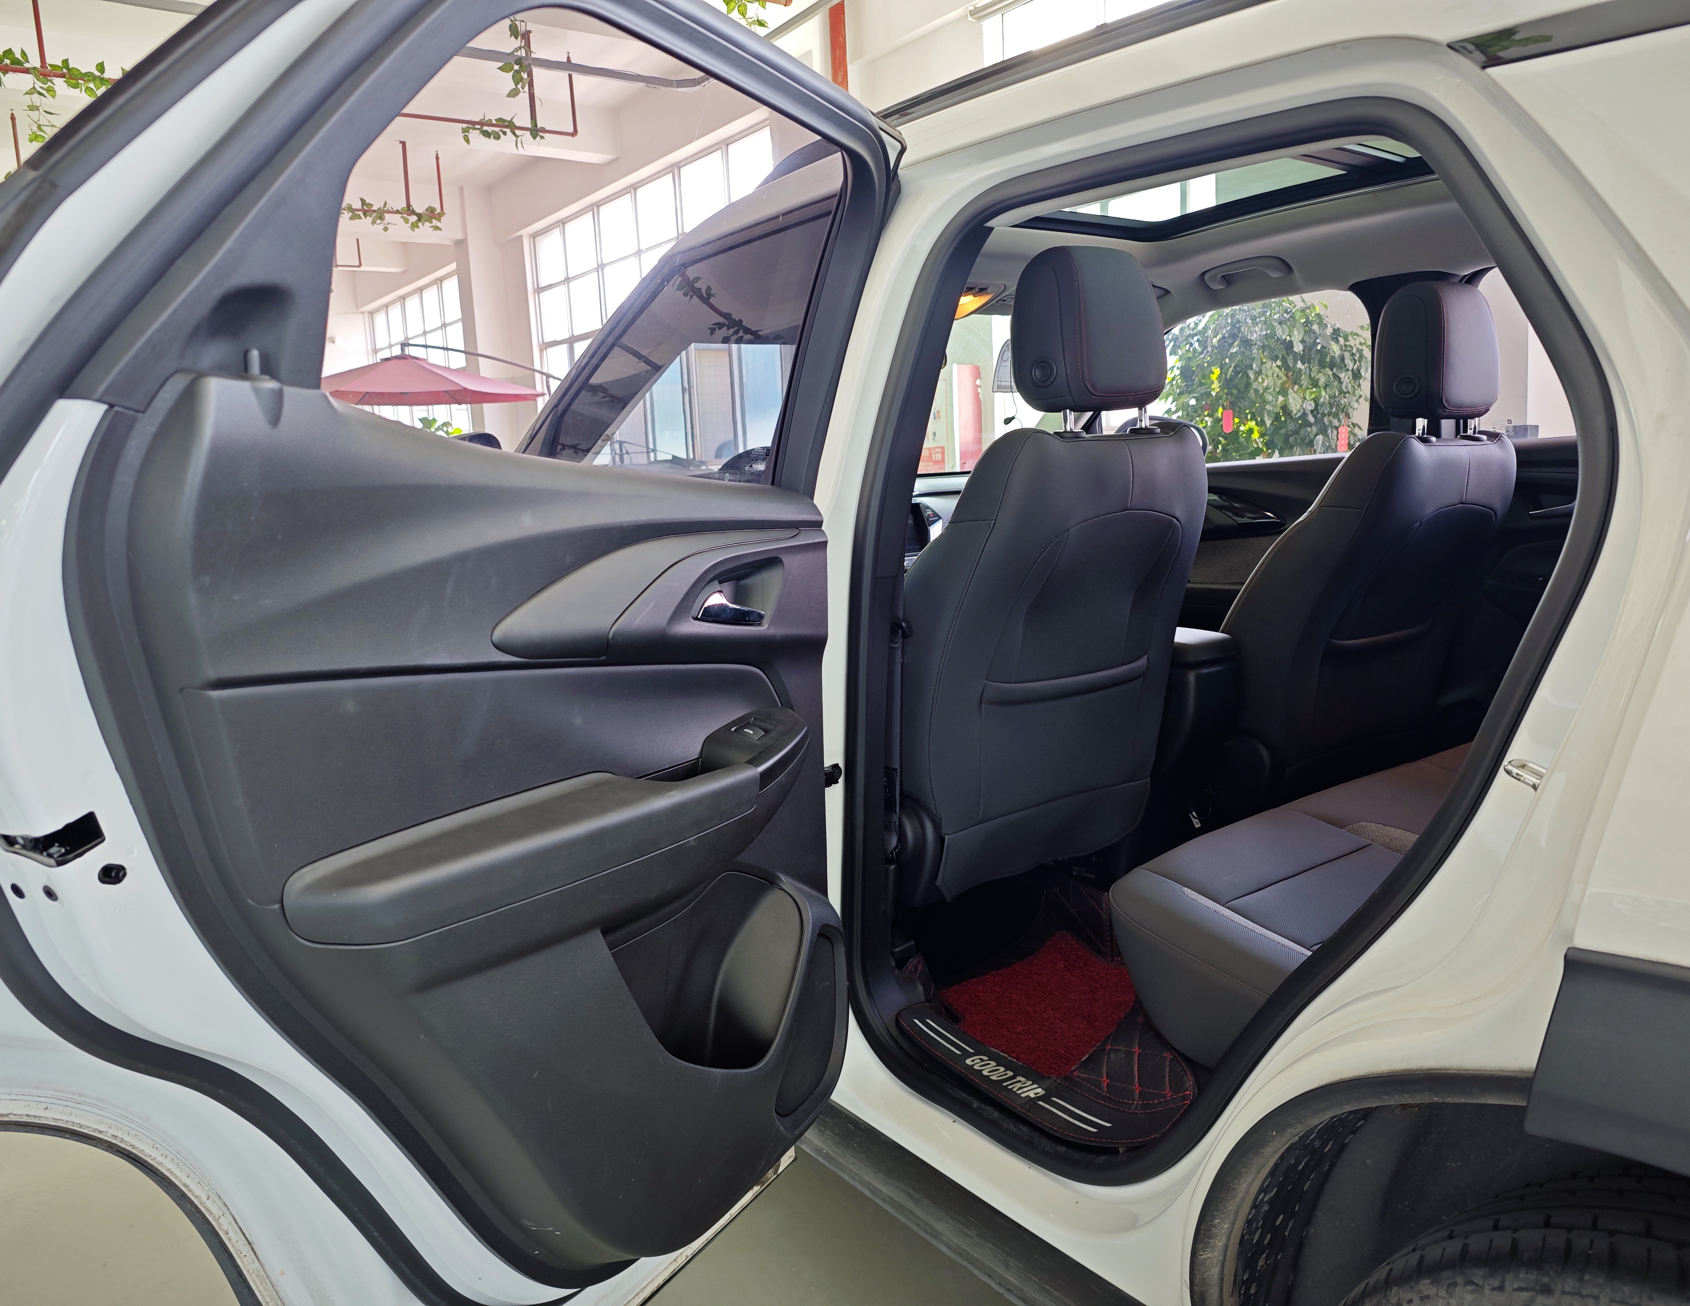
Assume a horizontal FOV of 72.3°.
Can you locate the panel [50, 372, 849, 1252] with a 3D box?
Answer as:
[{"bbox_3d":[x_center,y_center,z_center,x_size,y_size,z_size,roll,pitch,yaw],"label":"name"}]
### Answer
[{"bbox_3d":[-0.169,0.166,0.966,0.150,0.750,0.790,0,7,30],"label":"panel"}]

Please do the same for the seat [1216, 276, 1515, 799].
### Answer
[{"bbox_3d":[0.754,-0.111,2.190,0.530,1.000,0.800,-8,8,-35],"label":"seat"}]

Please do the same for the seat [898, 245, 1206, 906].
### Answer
[{"bbox_3d":[0.154,-0.036,1.832,0.530,1.020,0.780,-8,8,-35],"label":"seat"}]

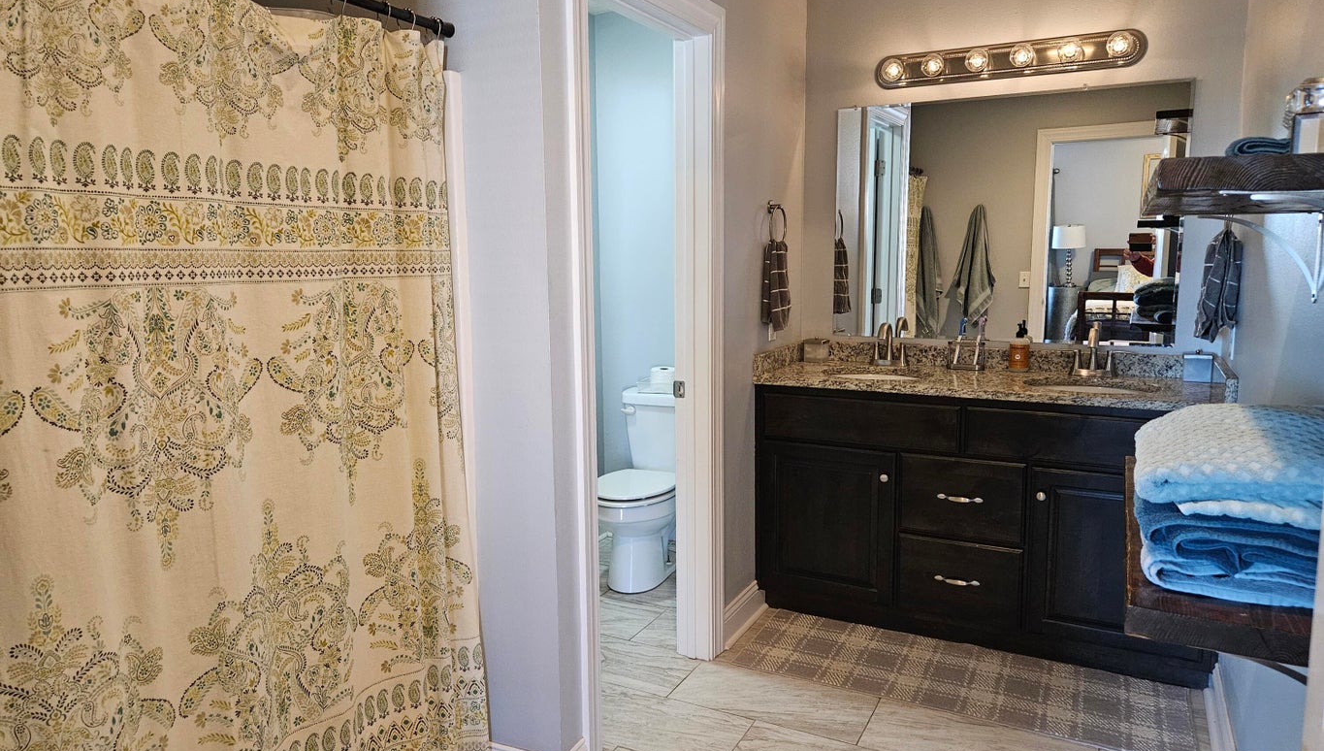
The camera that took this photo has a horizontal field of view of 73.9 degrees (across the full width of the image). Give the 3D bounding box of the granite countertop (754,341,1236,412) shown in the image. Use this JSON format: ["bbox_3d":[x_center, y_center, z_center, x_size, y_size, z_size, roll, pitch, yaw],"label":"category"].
[{"bbox_3d":[1.155,-0.013,3.194,1.528,0.118,0.564,4,9,27],"label":"granite countertop"}]

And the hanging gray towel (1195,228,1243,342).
[{"bbox_3d":[1.723,-0.277,2.720,0.105,0.345,0.180,4,9,27],"label":"hanging gray towel"}]

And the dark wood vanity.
[{"bbox_3d":[1.167,0.477,3.283,1.528,0.878,0.525,4,9,27],"label":"dark wood vanity"}]

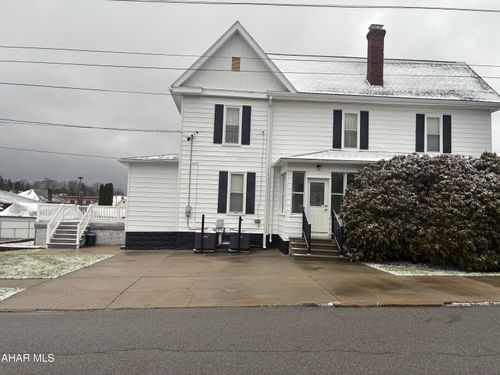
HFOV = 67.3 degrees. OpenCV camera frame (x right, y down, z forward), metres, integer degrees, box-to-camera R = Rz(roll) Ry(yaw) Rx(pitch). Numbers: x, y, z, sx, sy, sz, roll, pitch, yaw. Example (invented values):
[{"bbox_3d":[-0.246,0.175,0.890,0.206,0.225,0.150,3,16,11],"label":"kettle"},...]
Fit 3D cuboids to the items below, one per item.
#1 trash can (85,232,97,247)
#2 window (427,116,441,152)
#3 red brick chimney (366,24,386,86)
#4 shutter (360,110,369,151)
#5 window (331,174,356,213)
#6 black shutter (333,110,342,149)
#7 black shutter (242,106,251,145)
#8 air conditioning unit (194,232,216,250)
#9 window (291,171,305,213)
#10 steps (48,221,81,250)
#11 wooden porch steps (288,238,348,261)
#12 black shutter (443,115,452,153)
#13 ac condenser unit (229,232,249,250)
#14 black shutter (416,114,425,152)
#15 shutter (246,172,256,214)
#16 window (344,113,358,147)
[{"bbox_3d":[-7.095,2.297,16.759,0.480,0.630,0.480,2,-2,-3],"label":"trash can"},{"bbox_3d":[8.161,-2.338,16.653,0.702,1.649,0.100,2,-2,-3],"label":"window"},{"bbox_3d":[5.778,-6.058,17.377,0.700,2.848,0.580,2,-2,-3],"label":"red brick chimney"},{"bbox_3d":[5.045,-2.506,16.465,0.375,1.705,0.050,2,-2,-3],"label":"shutter"},{"bbox_3d":[3.586,0.224,14.073,1.087,1.594,0.100,2,-4,-2],"label":"window"},{"bbox_3d":[3.848,-2.530,16.403,0.390,1.694,0.050,2,-2,-3],"label":"black shutter"},{"bbox_3d":[-0.165,-2.692,16.186,0.382,1.712,0.050,2,-4,-2],"label":"black shutter"},{"bbox_3d":[-1.813,2.213,15.485,0.820,0.770,0.780,2,-2,-3],"label":"air conditioning unit"},{"bbox_3d":[1.807,0.182,14.033,0.516,1.577,0.100,2,-2,-3],"label":"window"},{"bbox_3d":[-7.905,2.062,16.609,1.376,1.130,1.350,2,-4,-2],"label":"steps"},{"bbox_3d":[2.547,2.211,13.431,2.091,0.676,1.150,2,-2,-3],"label":"wooden porch steps"},{"bbox_3d":[8.782,-2.353,16.656,0.384,1.688,0.050,2,-2,-3],"label":"black shutter"},{"bbox_3d":[-0.402,2.200,15.362,0.760,0.710,0.760,2,-4,-2],"label":"ac condenser unit"},{"bbox_3d":[7.530,-2.418,16.603,0.382,1.712,0.050,2,-4,-2],"label":"black shutter"},{"bbox_3d":[0.028,0.242,16.010,0.382,1.803,0.050,2,-4,-2],"label":"shutter"},{"bbox_3d":[4.448,-2.512,16.504,0.702,1.681,0.100,2,-4,-2],"label":"window"}]

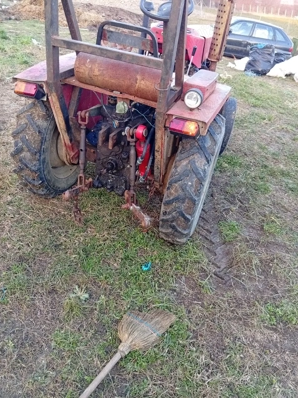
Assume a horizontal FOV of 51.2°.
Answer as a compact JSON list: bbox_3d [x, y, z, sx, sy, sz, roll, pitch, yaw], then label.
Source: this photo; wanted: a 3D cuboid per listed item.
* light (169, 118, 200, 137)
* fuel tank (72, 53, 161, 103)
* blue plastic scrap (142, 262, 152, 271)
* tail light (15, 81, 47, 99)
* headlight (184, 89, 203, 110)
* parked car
[{"bbox_3d":[0.201,-0.398,1.746,0.152,0.084,0.081,17,15,13],"label":"light"},{"bbox_3d":[-0.185,-0.779,1.976,0.628,0.178,0.178,17,35,13],"label":"fuel tank"},{"bbox_3d":[-0.015,0.473,2.173,0.056,0.025,0.046,8,34,0],"label":"blue plastic scrap"},{"bbox_3d":[-0.758,-0.689,1.981,0.152,0.084,0.081,13,14,8],"label":"tail light"},{"bbox_3d":[0.251,-0.554,1.736,0.101,0.111,0.076,17,35,13],"label":"headlight"},{"bbox_3d":[3.743,-6.631,12.760,4.100,1.400,1.680,15,34,11],"label":"parked car"}]

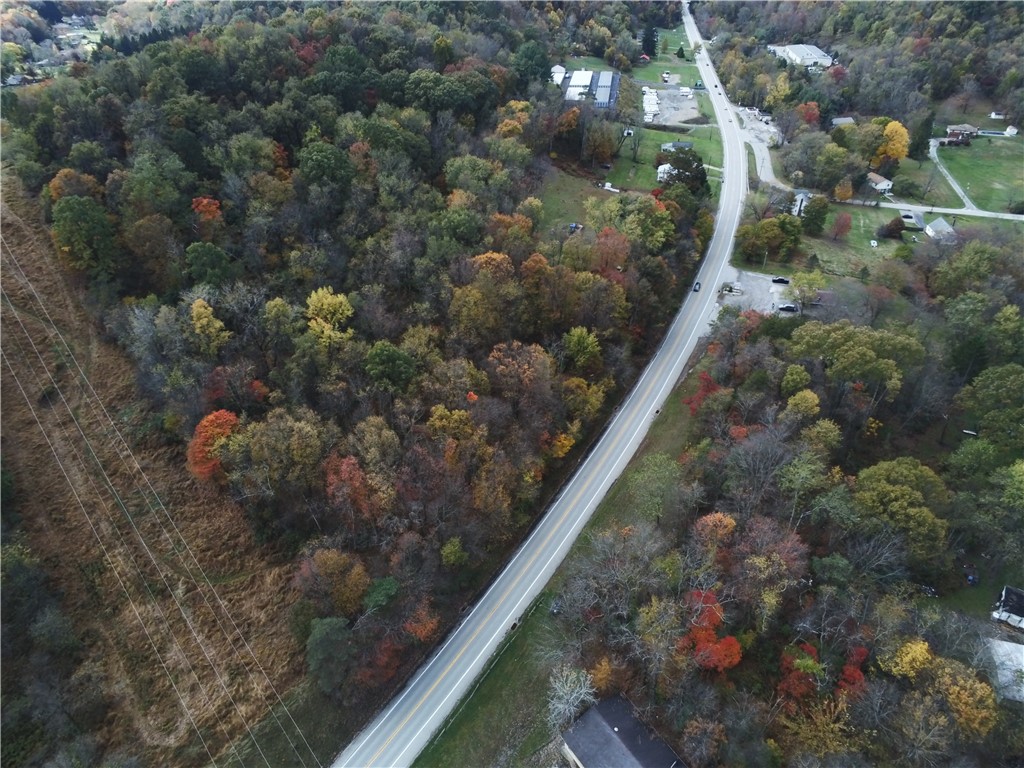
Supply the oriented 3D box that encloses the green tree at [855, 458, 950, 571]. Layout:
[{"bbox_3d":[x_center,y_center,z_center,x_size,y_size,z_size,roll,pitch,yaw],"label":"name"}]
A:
[{"bbox_3d":[82.800,28.450,145.020,17.500,22.000,17.500,0,37,0],"label":"green tree"}]

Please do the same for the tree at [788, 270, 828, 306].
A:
[{"bbox_3d":[92.480,-29.160,214.270,12.500,13.000,12.500,-1,37,0],"label":"tree"}]

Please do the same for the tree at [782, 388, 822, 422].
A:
[{"bbox_3d":[76.660,6.510,180.790,9.800,12.000,9.800,0,37,0],"label":"tree"}]

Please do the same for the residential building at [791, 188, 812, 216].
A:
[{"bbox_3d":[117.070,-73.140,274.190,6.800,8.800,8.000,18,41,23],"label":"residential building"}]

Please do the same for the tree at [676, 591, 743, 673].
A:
[{"bbox_3d":[36.450,46.230,125.580,11.500,15.000,11.500,0,37,0],"label":"tree"}]

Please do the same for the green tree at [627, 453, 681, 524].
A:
[{"bbox_3d":[32.080,24.200,153.160,11.800,16.000,11.800,0,37,0],"label":"green tree"}]

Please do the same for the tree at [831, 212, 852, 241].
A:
[{"bbox_3d":[123.210,-58.890,254.420,6.800,10.500,6.800,-1,37,0],"label":"tree"}]

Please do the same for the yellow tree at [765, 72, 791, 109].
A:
[{"bbox_3d":[164.197,-182.281,422.012,14.960,20.000,14.960,-1,36,0],"label":"yellow tree"}]

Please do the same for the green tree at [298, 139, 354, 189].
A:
[{"bbox_3d":[-62.000,-71.050,227.800,16.500,19.000,16.500,-1,37,0],"label":"green tree"}]

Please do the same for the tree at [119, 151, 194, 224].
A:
[{"bbox_3d":[-99.660,-55.240,191.290,17.500,18.000,17.500,0,37,0],"label":"tree"}]

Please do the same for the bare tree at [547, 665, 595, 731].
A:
[{"bbox_3d":[10.313,54.500,118.503,8.630,11.000,8.630,-1,36,0],"label":"bare tree"}]

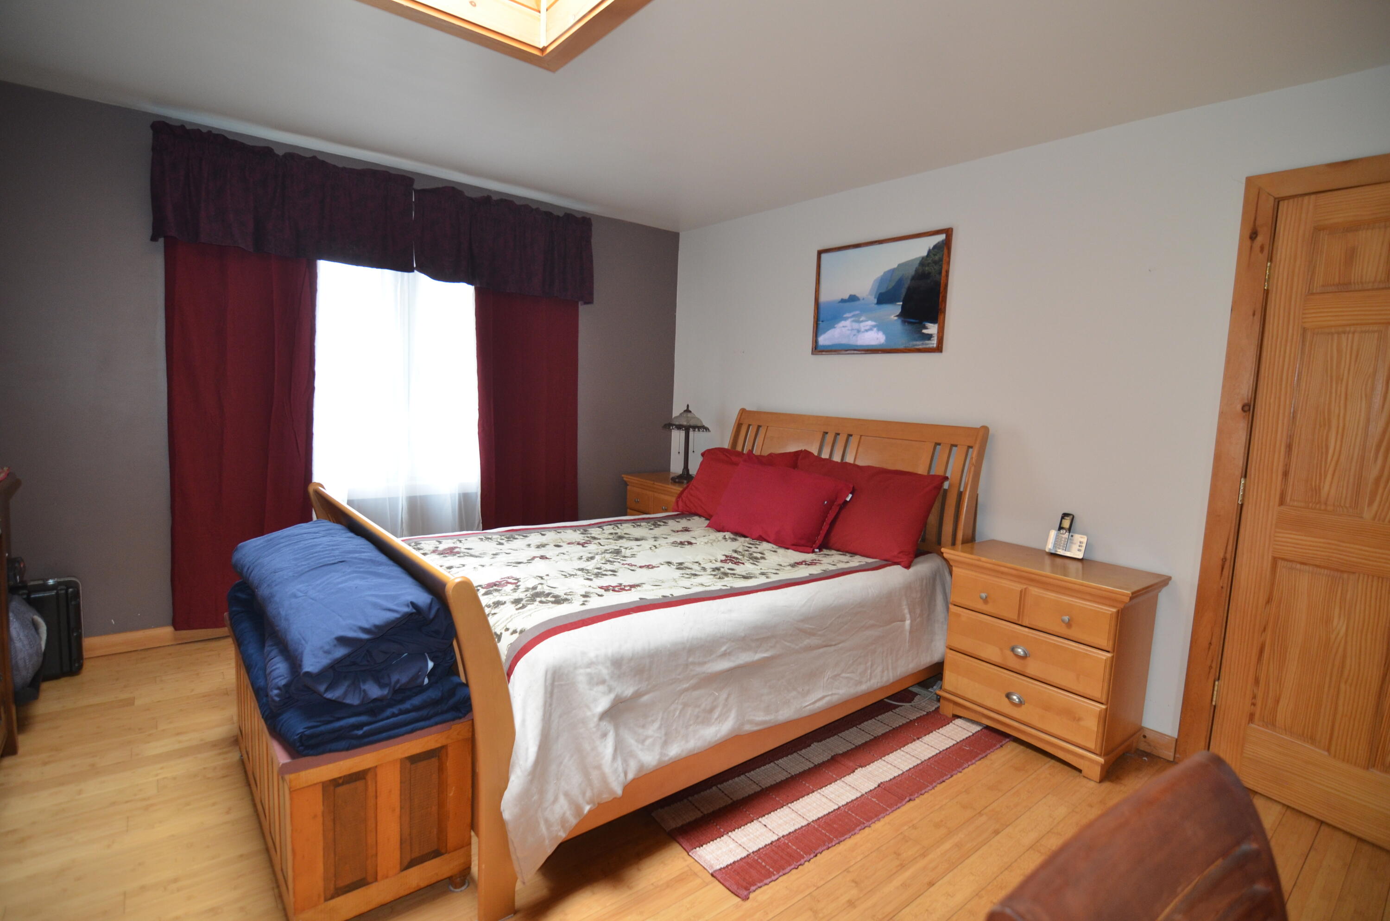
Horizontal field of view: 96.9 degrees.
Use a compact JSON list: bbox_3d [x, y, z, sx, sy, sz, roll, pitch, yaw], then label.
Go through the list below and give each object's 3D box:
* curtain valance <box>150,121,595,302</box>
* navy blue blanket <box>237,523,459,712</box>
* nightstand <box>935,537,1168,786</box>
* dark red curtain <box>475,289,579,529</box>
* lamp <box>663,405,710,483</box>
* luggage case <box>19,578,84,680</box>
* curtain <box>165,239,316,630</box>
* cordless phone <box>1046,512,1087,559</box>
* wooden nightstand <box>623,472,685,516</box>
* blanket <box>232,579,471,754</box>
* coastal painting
[{"bbox_3d":[-1.531,-1.249,3.343,2.140,0.520,0.130,-2,7,-36],"label":"curtain valance"},{"bbox_3d":[-1.078,0.374,1.824,0.410,0.250,1.020,-3,8,-41],"label":"navy blue blanket"},{"bbox_3d":[1.391,0.758,2.494,0.420,0.700,0.700,-3,8,-41],"label":"nightstand"},{"bbox_3d":[-1.018,-0.279,3.844,0.650,2.120,0.100,-2,7,-36],"label":"dark red curtain"},{"bbox_3d":[-0.054,-0.102,4.125,0.320,0.530,0.320,2,6,0],"label":"lamp"},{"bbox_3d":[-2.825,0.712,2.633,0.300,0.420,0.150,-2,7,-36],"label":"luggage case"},{"bbox_3d":[-2.187,-0.244,3.009,0.590,2.120,0.100,-2,7,-36],"label":"curtain"},{"bbox_3d":[1.530,0.317,2.540,0.100,0.175,0.140,-3,8,-41],"label":"cordless phone"},{"bbox_3d":[-0.135,0.482,4.202,0.430,0.700,0.700,-3,8,-41],"label":"wooden nightstand"},{"bbox_3d":[-1.074,0.524,1.835,0.440,0.140,1.040,-3,8,-41],"label":"blanket"},{"bbox_3d":[0.943,-0.850,3.215,0.030,0.580,0.785,-3,8,-41],"label":"coastal painting"}]

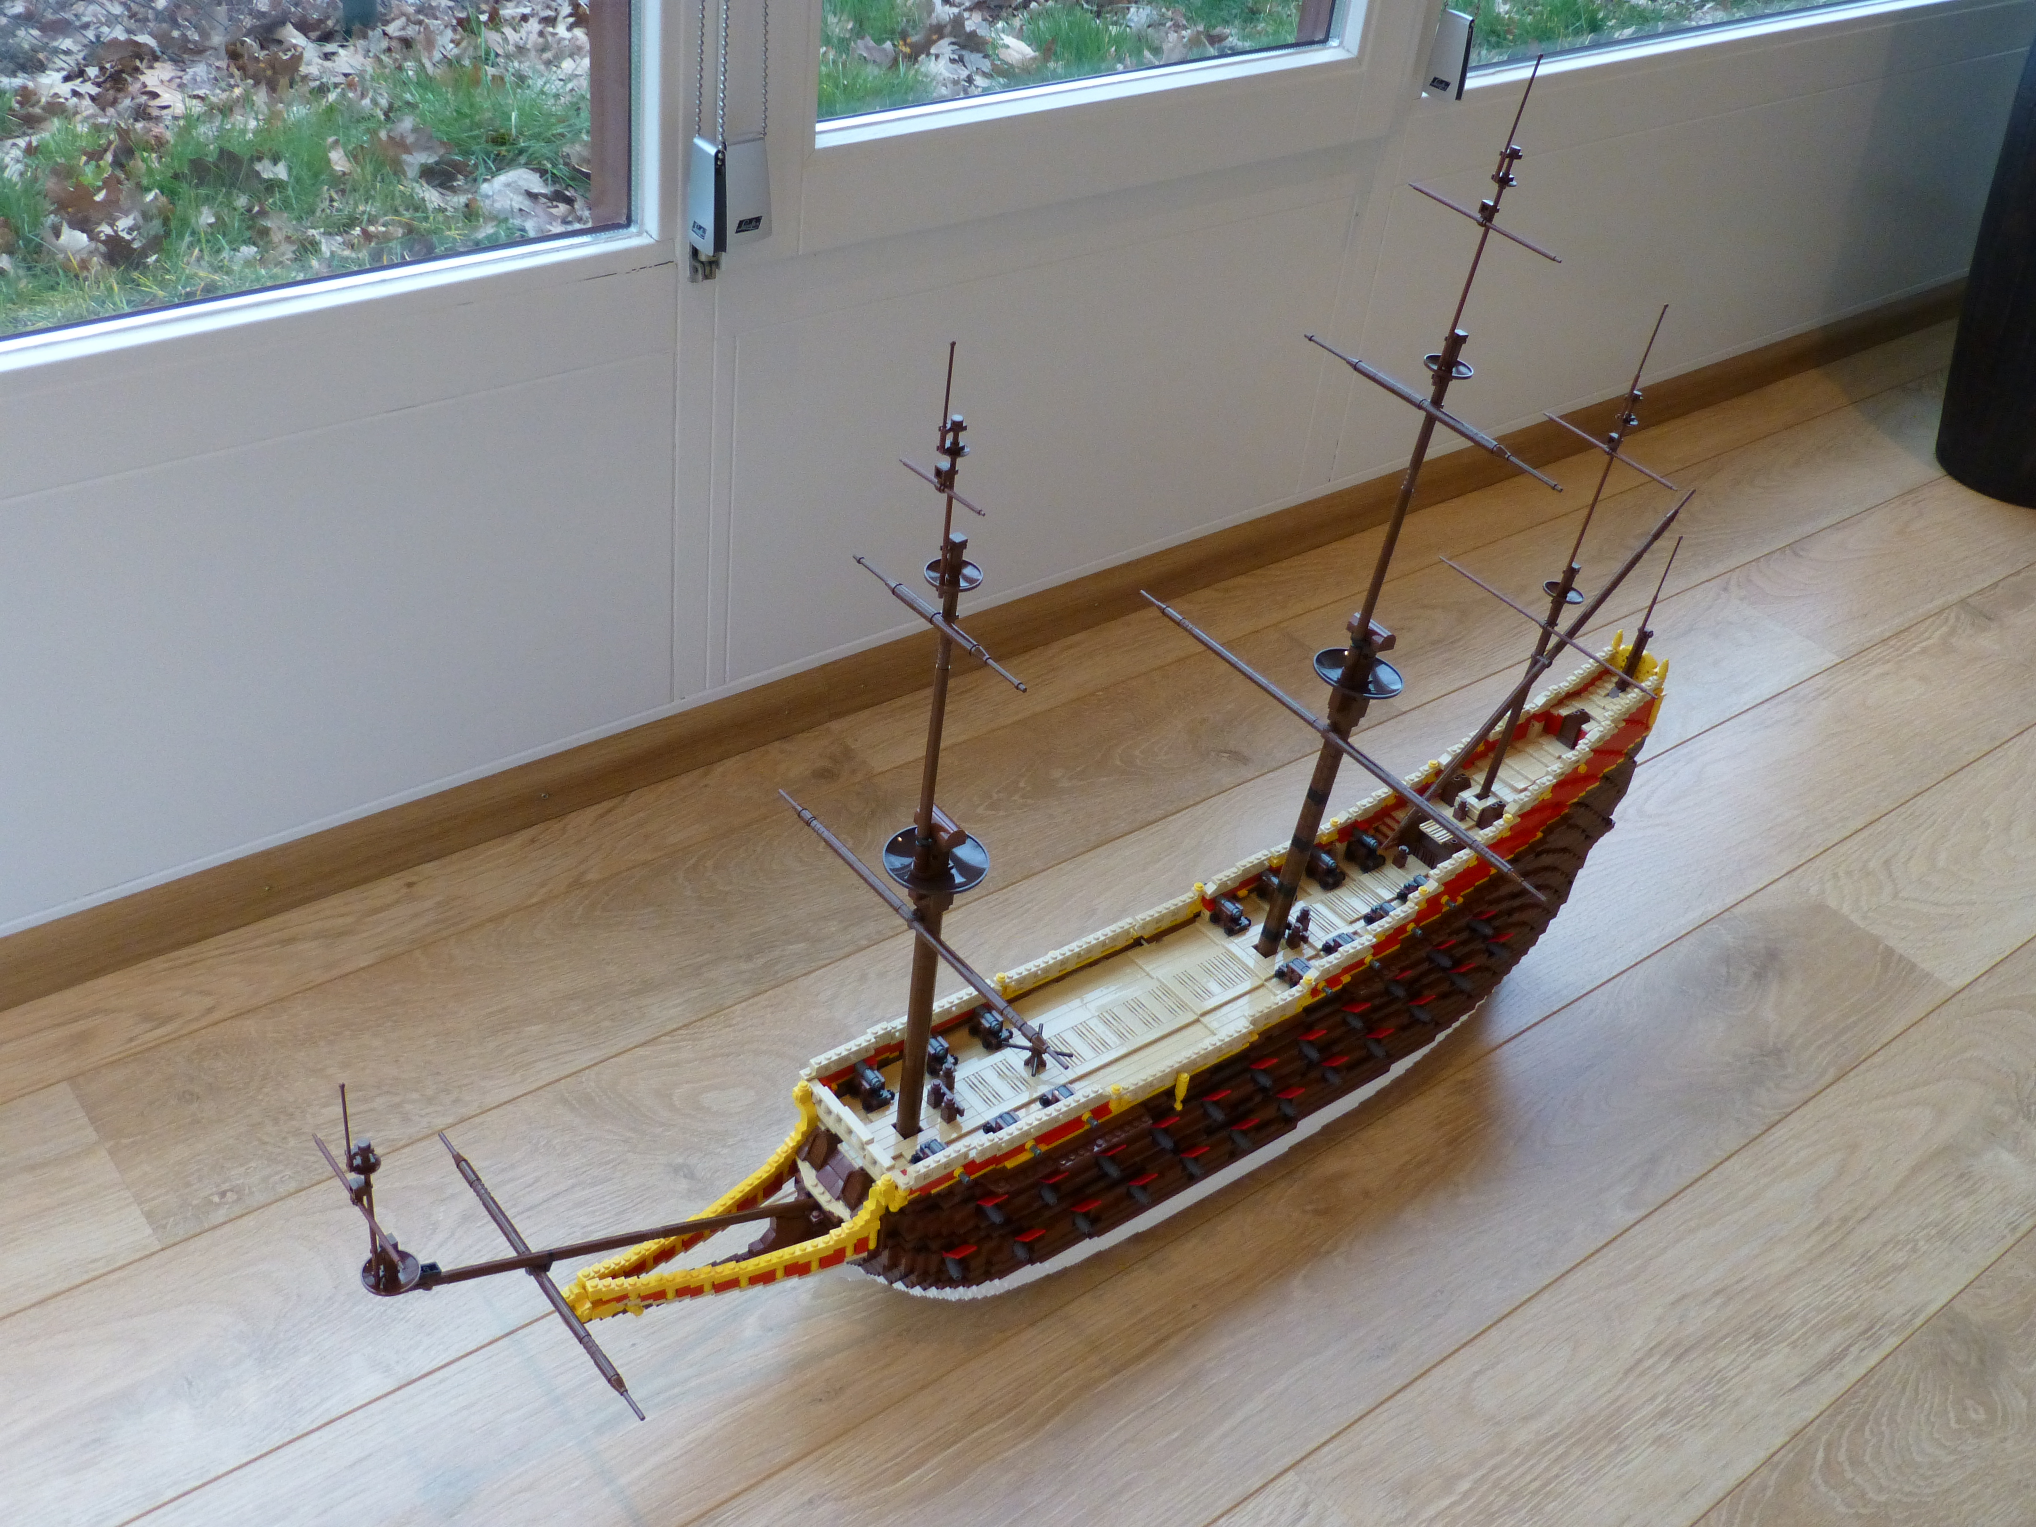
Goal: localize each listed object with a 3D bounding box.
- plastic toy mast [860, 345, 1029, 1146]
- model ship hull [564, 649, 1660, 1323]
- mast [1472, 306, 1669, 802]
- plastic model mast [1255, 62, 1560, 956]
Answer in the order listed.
[{"bbox_3d":[-0.049,0.018,1.168,0.065,0.584,0.161,-23,46,-31],"label":"plastic toy mast"},{"bbox_3d":[0.107,0.176,1.459,0.959,0.327,0.188,-20,45,-32],"label":"model ship hull"},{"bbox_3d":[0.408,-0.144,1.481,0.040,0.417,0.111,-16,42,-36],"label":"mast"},{"bbox_3d":[0.245,-0.131,1.332,0.066,0.674,0.216,-17,43,-35],"label":"plastic model mast"}]

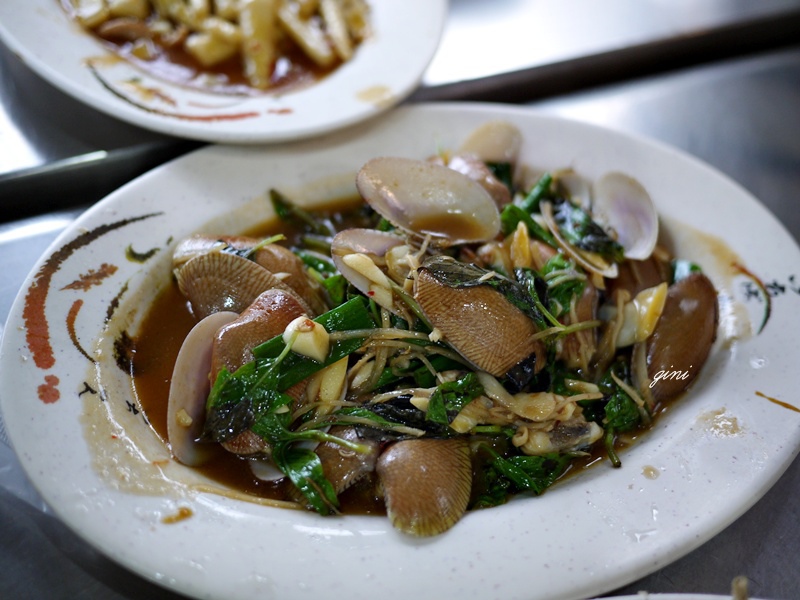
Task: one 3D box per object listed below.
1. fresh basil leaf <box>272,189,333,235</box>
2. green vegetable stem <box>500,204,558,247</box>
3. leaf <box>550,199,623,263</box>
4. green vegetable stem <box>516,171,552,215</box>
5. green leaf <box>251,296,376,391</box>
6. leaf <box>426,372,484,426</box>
[{"bbox_3d":[-0.041,-0.034,0.370,0.034,0.008,0.009,39,62,22],"label":"fresh basil leaf"},{"bbox_3d":[0.048,-0.027,0.342,0.021,0.007,0.008,30,53,11],"label":"green vegetable stem"},{"bbox_3d":[0.069,-0.026,0.346,0.015,0.010,0.036,-33,62,-22],"label":"leaf"},{"bbox_3d":[0.052,-0.041,0.354,0.005,0.005,0.020,25,57,21],"label":"green vegetable stem"},{"bbox_3d":[-0.029,0.015,0.310,0.041,0.006,0.019,-22,51,-12],"label":"green leaf"},{"bbox_3d":[0.017,0.032,0.301,0.014,0.010,0.023,29,59,17],"label":"leaf"}]

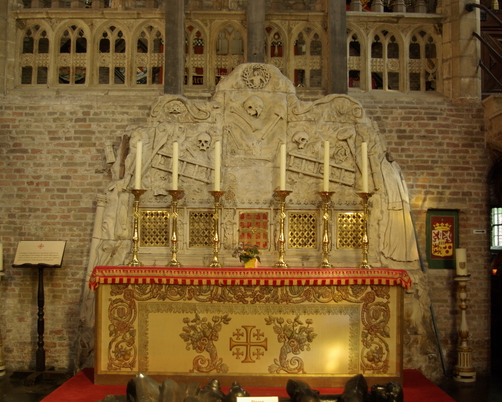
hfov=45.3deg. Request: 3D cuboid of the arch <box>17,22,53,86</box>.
[{"bbox_3d":[-2.322,-1.580,6.475,0.393,0.727,0.180,1,-4,2],"label":"arch"}]

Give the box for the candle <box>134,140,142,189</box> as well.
[{"bbox_3d":[-1.088,-0.341,5.805,0.046,0.473,0.046,1,-5,0],"label":"candle"}]

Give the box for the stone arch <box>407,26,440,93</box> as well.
[{"bbox_3d":[1.843,-1.520,6.401,0.373,0.742,0.200,1,-5,0],"label":"stone arch"}]

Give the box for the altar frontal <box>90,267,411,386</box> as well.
[{"bbox_3d":[-0.004,1.129,5.595,2.783,1.008,0.760,1,-5,0],"label":"altar frontal"}]

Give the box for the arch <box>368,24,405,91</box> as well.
[{"bbox_3d":[1.429,-1.505,6.338,0.398,0.733,0.180,1,-4,2],"label":"arch"}]

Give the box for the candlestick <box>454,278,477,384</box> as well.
[{"bbox_3d":[2.047,1.214,5.736,0.220,1.018,0.220,1,-4,2],"label":"candlestick"}]

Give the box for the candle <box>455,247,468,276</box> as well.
[{"bbox_3d":[2.119,0.618,6.030,0.113,0.270,0.113,1,-5,0],"label":"candle"}]

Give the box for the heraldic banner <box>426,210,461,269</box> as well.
[{"bbox_3d":[1.937,0.384,6.054,0.334,0.599,0.030,1,-4,2],"label":"heraldic banner"}]

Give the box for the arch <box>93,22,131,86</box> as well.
[{"bbox_3d":[-1.568,-1.663,6.902,0.430,0.779,0.200,1,-5,0],"label":"arch"}]

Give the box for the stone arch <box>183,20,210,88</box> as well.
[{"bbox_3d":[-0.645,-1.563,6.403,0.405,0.742,0.200,1,-5,0],"label":"stone arch"}]

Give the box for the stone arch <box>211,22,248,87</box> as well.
[{"bbox_3d":[-0.240,-1.562,6.401,0.406,0.740,0.180,1,-4,2],"label":"stone arch"}]

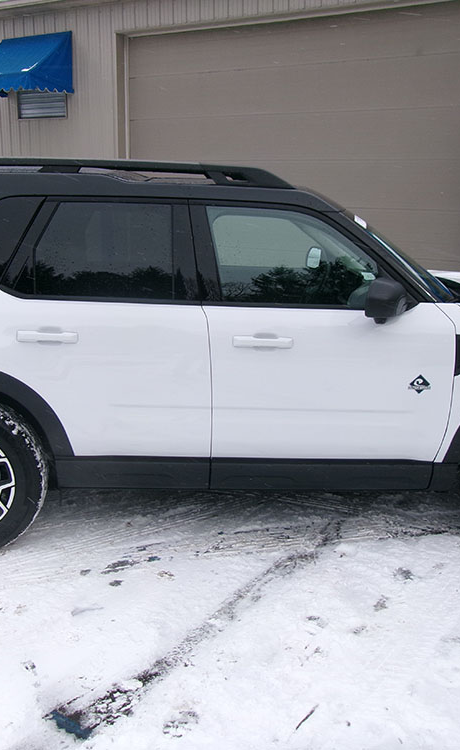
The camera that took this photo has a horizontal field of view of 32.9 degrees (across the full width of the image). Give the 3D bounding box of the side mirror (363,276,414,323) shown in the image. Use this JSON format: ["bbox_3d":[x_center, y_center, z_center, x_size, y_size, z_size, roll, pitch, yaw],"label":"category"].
[{"bbox_3d":[0.643,-0.327,3.306,0.175,0.190,0.250,0,15,-2],"label":"side mirror"}]

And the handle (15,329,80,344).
[{"bbox_3d":[-0.774,-0.162,3.318,0.260,0.056,0.050,0,15,-2],"label":"handle"}]

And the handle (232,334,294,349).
[{"bbox_3d":[0.141,-0.143,3.356,0.260,0.056,0.050,0,15,-2],"label":"handle"}]

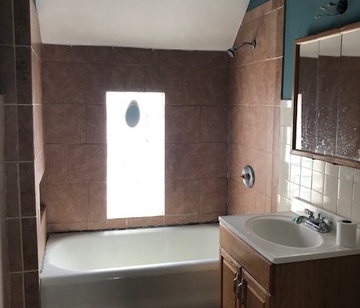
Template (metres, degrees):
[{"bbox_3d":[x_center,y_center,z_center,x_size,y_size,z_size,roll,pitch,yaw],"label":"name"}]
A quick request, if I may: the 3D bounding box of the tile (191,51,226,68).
[{"bbox_3d":[0.236,-0.791,3.225,0.309,0.138,0.015,-1,8,-15],"label":"tile"}]

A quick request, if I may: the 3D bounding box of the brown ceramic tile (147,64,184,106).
[{"bbox_3d":[-0.130,-0.553,3.125,0.304,0.304,0.010,-1,6,-16],"label":"brown ceramic tile"}]

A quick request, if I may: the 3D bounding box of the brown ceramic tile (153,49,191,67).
[{"bbox_3d":[-0.065,-0.767,3.109,0.312,0.135,0.015,-1,7,-15],"label":"brown ceramic tile"}]

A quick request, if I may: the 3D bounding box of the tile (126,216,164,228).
[{"bbox_3d":[-0.289,0.571,3.263,0.309,0.086,0.015,-1,8,-15],"label":"tile"}]

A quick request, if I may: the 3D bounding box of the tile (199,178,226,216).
[{"bbox_3d":[0.278,0.358,3.334,0.236,0.304,0.010,-1,6,-16],"label":"tile"}]

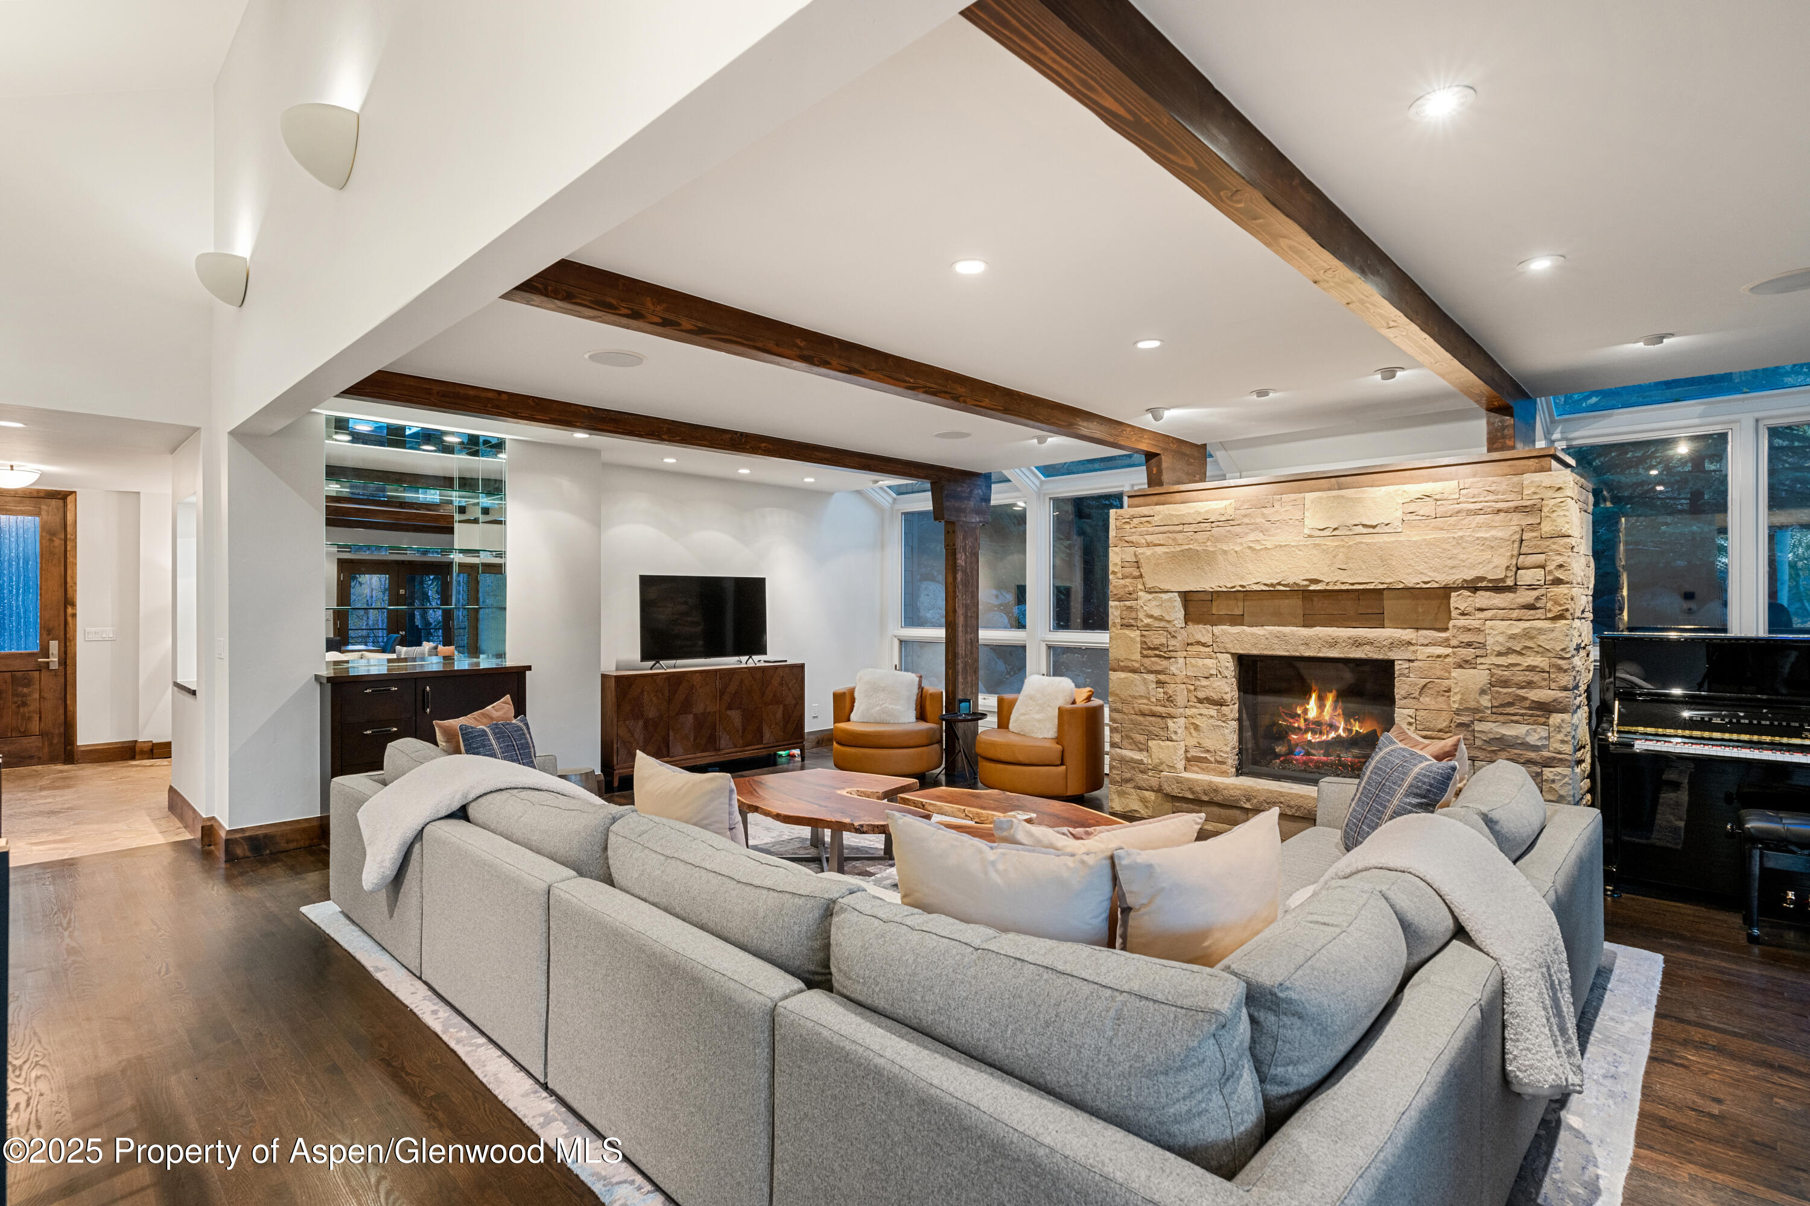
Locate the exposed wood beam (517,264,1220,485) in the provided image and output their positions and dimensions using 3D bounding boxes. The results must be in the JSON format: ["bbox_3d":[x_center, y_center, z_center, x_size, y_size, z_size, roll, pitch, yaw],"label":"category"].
[{"bbox_3d":[0.426,-0.998,4.251,0.123,0.170,4.662,0,0,44],"label":"exposed wood beam"}]

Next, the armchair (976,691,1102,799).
[{"bbox_3d":[1.065,1.105,6.650,0.920,0.690,0.900,0,0,-33],"label":"armchair"}]

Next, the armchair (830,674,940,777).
[{"bbox_3d":[-0.146,1.077,7.104,0.920,0.690,0.920,0,0,3],"label":"armchair"}]

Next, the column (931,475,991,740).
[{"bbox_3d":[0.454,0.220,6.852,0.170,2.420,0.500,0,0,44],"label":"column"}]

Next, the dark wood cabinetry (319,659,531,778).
[{"bbox_3d":[-3.067,0.933,5.438,0.640,1.010,1.150,0,0,44],"label":"dark wood cabinetry"}]

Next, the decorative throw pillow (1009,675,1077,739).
[{"bbox_3d":[1.059,0.801,6.500,0.180,0.460,0.490,28,-18,-38],"label":"decorative throw pillow"}]

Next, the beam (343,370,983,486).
[{"bbox_3d":[-0.948,-1.009,5.568,0.123,0.152,4.662,0,0,44],"label":"beam"}]

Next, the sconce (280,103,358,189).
[{"bbox_3d":[-2.169,-1.646,3.126,0.430,0.200,0.185,0,0,43],"label":"sconce"}]

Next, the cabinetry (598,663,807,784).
[{"bbox_3d":[-1.714,0.992,7.290,0.450,0.875,1.740,0,0,44],"label":"cabinetry"}]

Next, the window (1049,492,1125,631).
[{"bbox_3d":[1.515,-0.342,7.202,0.747,1.175,0.080,0,0,44],"label":"window"}]

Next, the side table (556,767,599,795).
[{"bbox_3d":[-2.056,1.245,5.300,0.340,0.384,0.340,0,0,44],"label":"side table"}]

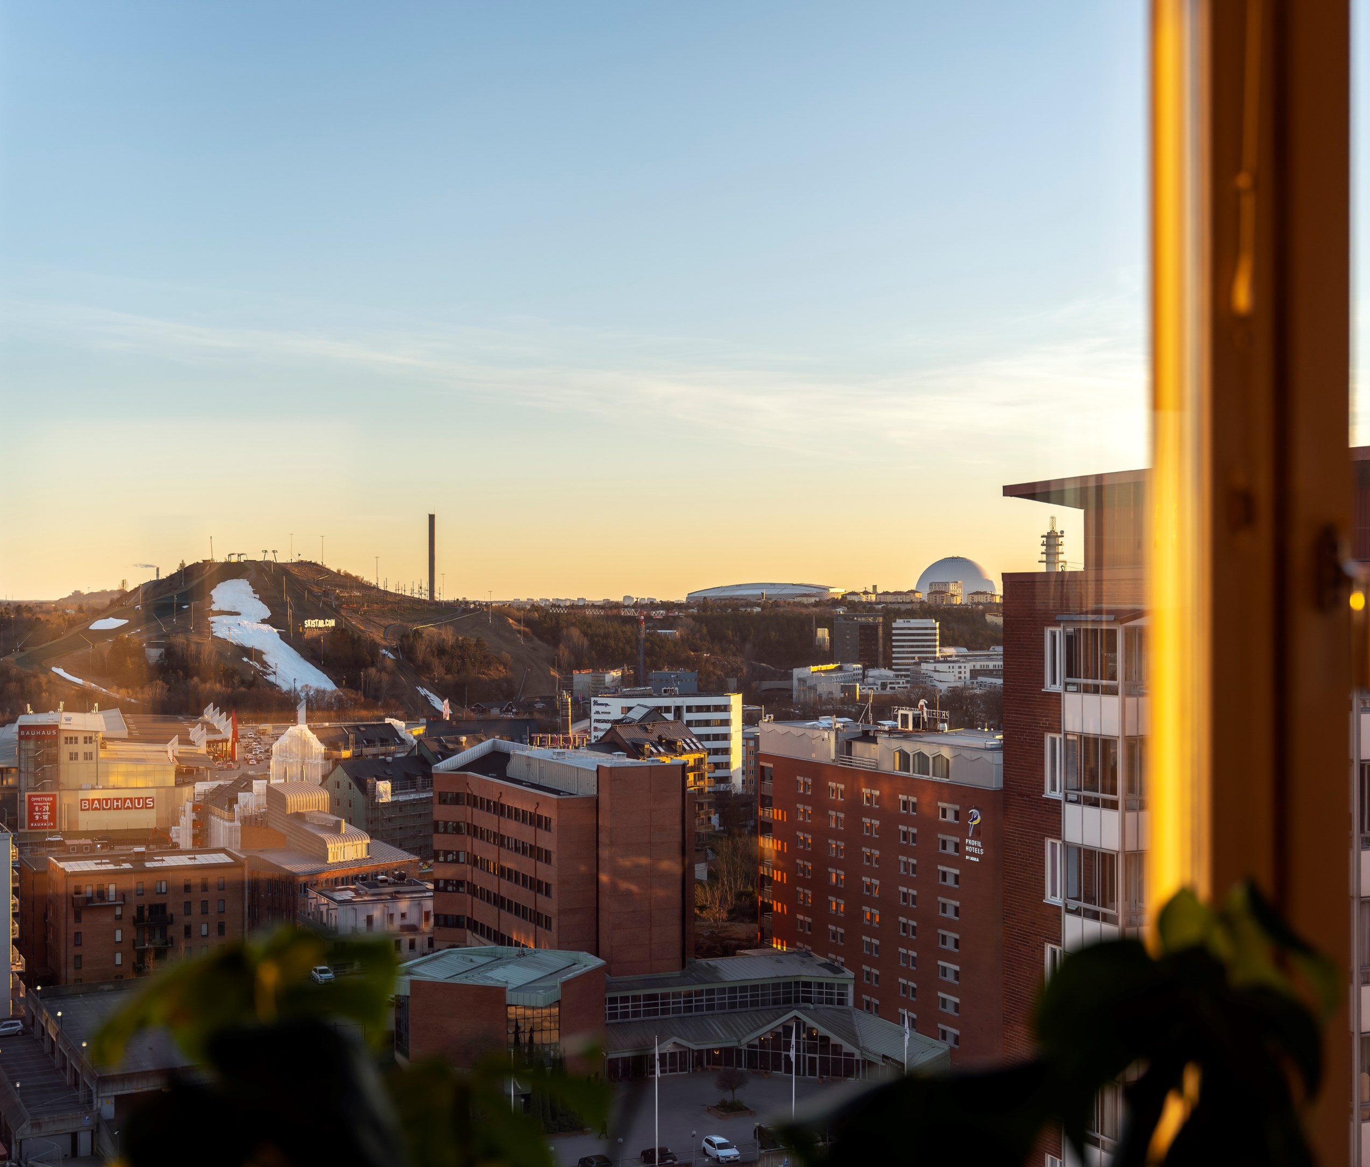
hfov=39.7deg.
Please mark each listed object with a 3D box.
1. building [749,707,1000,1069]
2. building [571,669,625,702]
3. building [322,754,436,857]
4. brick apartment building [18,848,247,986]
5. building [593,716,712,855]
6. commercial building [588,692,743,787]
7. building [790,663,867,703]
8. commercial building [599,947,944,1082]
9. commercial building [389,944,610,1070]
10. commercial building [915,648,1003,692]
[{"bbox_3d":[24.570,31.270,195.990,14.000,32.000,47.500,0,-1,-24],"label":"building"},{"bbox_3d":[-36.660,45.700,799.590,20.000,19.000,17.000,0,-1,-10],"label":"building"},{"bbox_3d":[-48.800,37.853,306.000,11.000,18.700,22.000,0,0,30],"label":"building"},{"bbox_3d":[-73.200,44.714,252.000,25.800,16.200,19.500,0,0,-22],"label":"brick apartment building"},{"bbox_3d":[-6.600,40.936,373.000,19.800,26.500,14.000,0,0,-43],"label":"building"},{"bbox_3d":[-4.590,38.860,468.140,35.000,24.700,14.000,0,-1,12],"label":"commercial building"},{"bbox_3d":[86.000,59.822,1135.000,32.000,20.700,32.000,0,0,27],"label":"building"},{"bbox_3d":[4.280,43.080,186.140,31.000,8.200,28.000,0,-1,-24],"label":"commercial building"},{"bbox_3d":[-17.300,41.185,178.500,17.600,10.800,17.600,0,0,22],"label":"commercial building"},{"bbox_3d":[160.910,48.760,1084.560,60.000,24.000,35.000,0,-1,-18],"label":"commercial building"}]

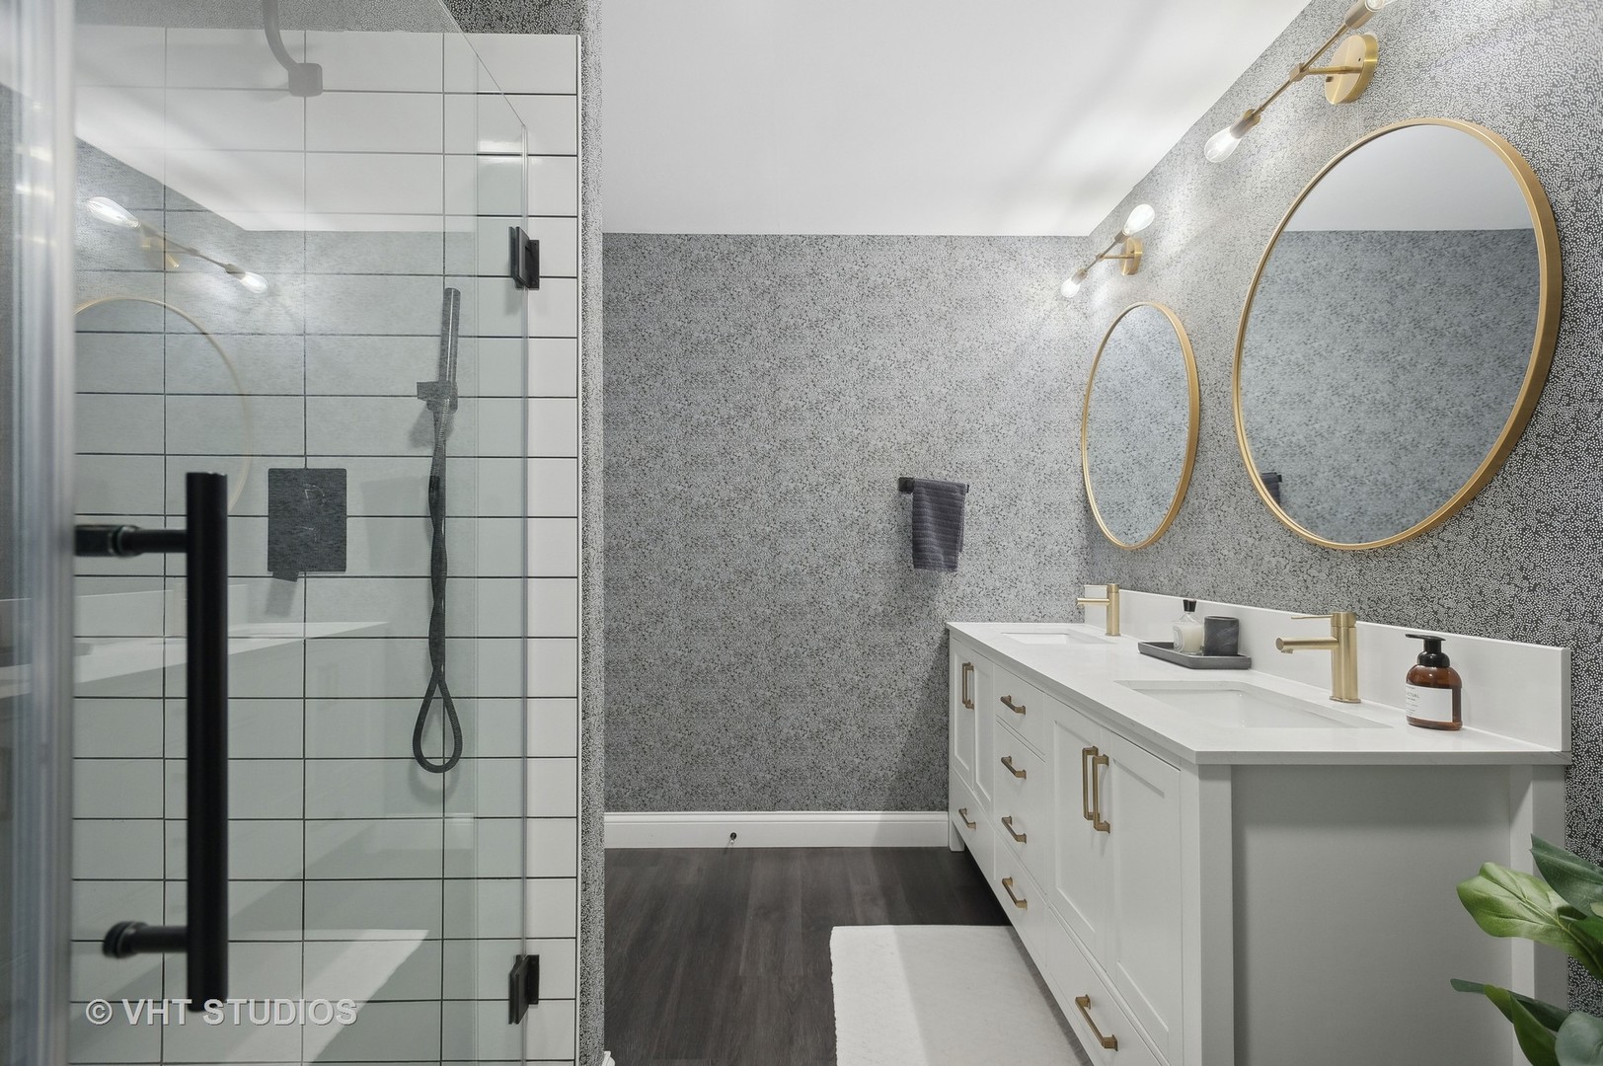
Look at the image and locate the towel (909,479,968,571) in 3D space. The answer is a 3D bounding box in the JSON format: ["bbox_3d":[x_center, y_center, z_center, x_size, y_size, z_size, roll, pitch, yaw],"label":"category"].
[{"bbox_3d":[0.526,-0.029,2.900,0.220,0.350,0.075,0,-1,0],"label":"towel"}]

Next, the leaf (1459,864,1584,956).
[{"bbox_3d":[0.889,0.465,0.930,0.130,0.115,0.090,-1,-1,44],"label":"leaf"}]

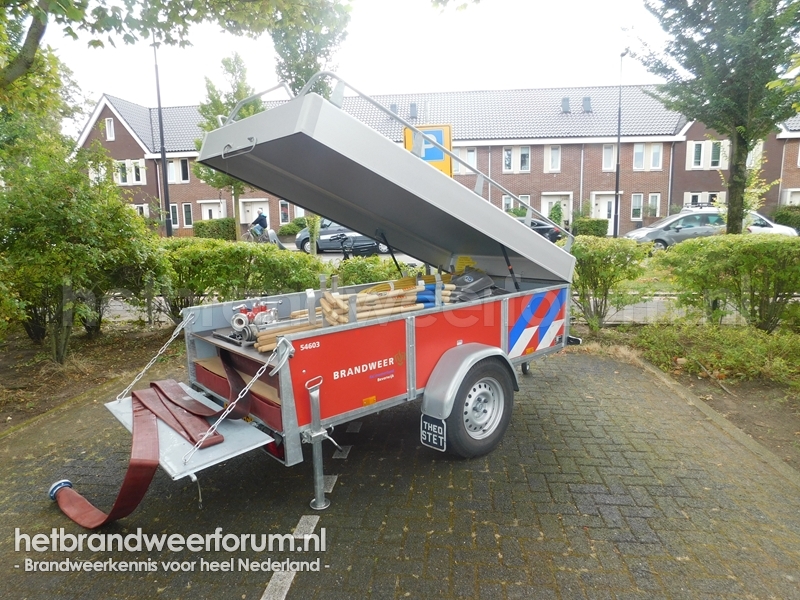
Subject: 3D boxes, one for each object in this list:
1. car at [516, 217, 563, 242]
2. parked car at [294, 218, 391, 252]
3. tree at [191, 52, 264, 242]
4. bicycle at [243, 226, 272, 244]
[{"bbox_3d":[3.680,-2.468,19.900,4.400,1.430,1.780,0,9,10],"label":"car"},{"bbox_3d":[-2.000,-2.641,21.000,4.280,1.640,1.750,0,9,10],"label":"parked car"},{"bbox_3d":[-7.149,-6.464,23.100,3.500,8.720,3.500,0,9,10],"label":"tree"},{"bbox_3d":[-7.239,-3.218,27.000,1.750,1.080,0.600,0,9,10],"label":"bicycle"}]

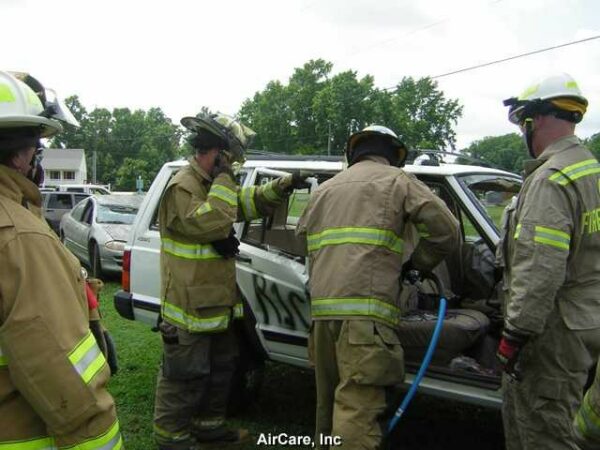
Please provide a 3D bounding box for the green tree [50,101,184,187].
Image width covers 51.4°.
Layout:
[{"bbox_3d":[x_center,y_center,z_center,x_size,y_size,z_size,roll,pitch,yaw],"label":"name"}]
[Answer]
[{"bbox_3d":[-23.526,-9.551,80.000,16.000,13.500,10.000,1,3,0],"label":"green tree"}]

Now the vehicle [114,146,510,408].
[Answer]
[{"bbox_3d":[0.900,0.440,4.170,4.240,1.640,1.780,3,3,32],"label":"vehicle"}]

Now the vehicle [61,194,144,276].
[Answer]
[{"bbox_3d":[-3.790,0.120,13.300,1.870,1.400,4.950,-1,4,-31],"label":"vehicle"}]

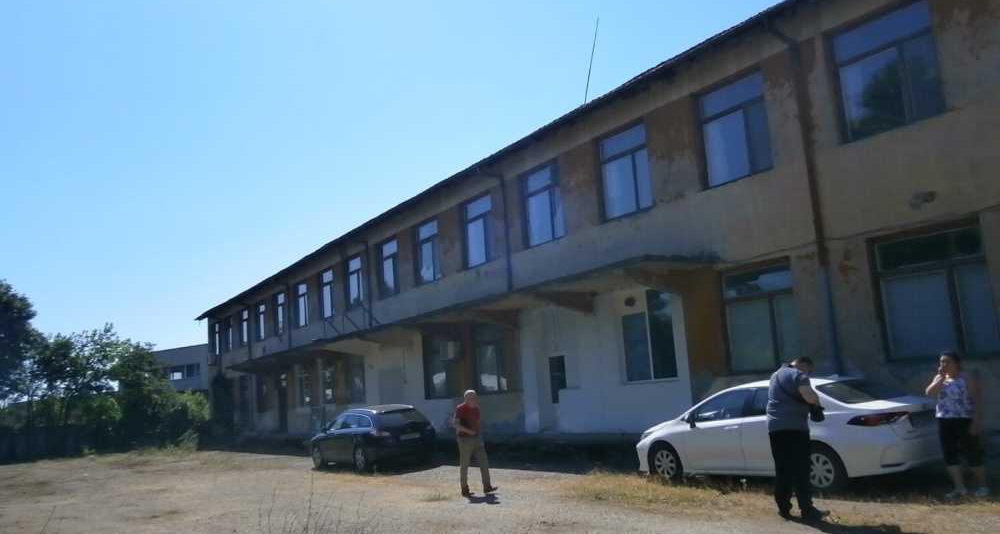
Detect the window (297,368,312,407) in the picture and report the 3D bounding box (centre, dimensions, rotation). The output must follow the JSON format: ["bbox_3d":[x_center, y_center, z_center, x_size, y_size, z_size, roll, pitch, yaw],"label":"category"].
[{"bbox_3d":[-8.642,5.333,33.162,0.130,1.650,1.600,3,-12,-34],"label":"window"}]

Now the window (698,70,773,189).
[{"bbox_3d":[4.570,-2.640,14.652,0.130,1.900,1.620,3,-12,-34],"label":"window"}]

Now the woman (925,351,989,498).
[{"bbox_3d":[5.434,1.841,8.942,0.560,1.665,0.480,-11,-12,36],"label":"woman"}]

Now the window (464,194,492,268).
[{"bbox_3d":[-0.686,-1.082,23.900,0.160,2.230,1.600,5,-13,-34],"label":"window"}]

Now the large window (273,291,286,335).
[{"bbox_3d":[-10.882,2.259,37.043,0.130,1.900,1.620,3,-12,-34],"label":"large window"}]

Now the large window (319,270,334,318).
[{"bbox_3d":[-7.794,1.242,34.242,0.160,2.230,1.750,5,-13,-34],"label":"large window"}]

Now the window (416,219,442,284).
[{"bbox_3d":[-2.368,-0.487,24.710,0.130,1.900,1.620,3,-12,-34],"label":"window"}]

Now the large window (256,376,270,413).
[{"bbox_3d":[-11.977,6.466,38.021,0.130,1.700,1.700,3,-12,-34],"label":"large window"}]

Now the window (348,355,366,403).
[{"bbox_3d":[-5.557,4.364,29.030,0.130,1.860,1.620,3,-12,-34],"label":"window"}]

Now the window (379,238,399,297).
[{"bbox_3d":[-3.967,0.037,26.612,0.130,1.840,1.480,3,-12,-34],"label":"window"}]

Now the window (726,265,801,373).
[{"bbox_3d":[4.837,0.995,13.974,0.130,1.860,1.620,3,-12,-34],"label":"window"}]

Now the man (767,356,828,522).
[{"bbox_3d":[3.205,1.824,8.093,0.560,1.702,0.520,0,-10,-18],"label":"man"}]

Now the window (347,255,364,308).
[{"bbox_3d":[-5.585,0.576,28.970,0.130,1.840,1.480,3,-12,-34],"label":"window"}]

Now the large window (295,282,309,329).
[{"bbox_3d":[-9.580,1.819,36.842,0.160,2.240,1.790,5,-13,-34],"label":"large window"}]

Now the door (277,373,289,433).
[{"bbox_3d":[-10.999,6.929,38.312,0.150,2.970,1.670,5,-13,-34],"label":"door"}]

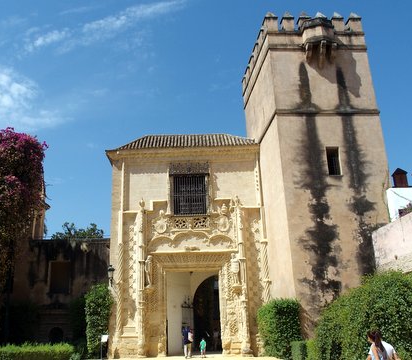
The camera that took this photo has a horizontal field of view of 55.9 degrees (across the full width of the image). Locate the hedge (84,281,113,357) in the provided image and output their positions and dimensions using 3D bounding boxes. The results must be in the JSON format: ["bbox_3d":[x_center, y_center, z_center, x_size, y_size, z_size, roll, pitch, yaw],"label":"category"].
[{"bbox_3d":[-5.985,8.047,22.276,1.446,4.092,1.400,-2,-19,-1],"label":"hedge"}]

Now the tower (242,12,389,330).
[{"bbox_3d":[6.747,0.008,23.924,6.294,19.220,7.100,-1,-19,-6],"label":"tower"}]

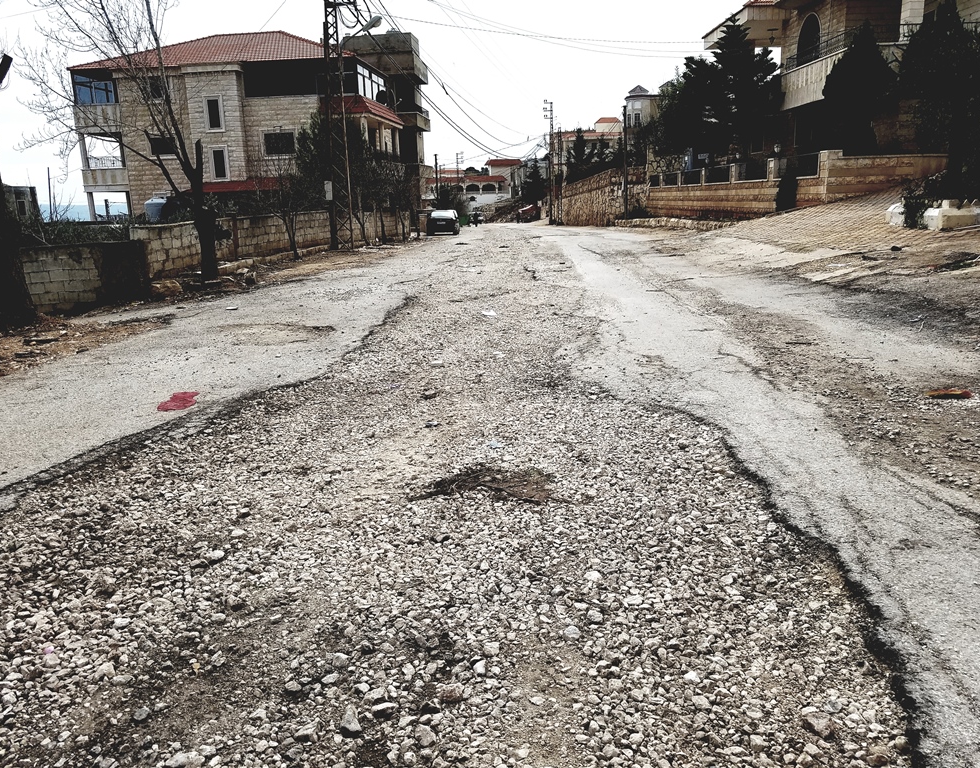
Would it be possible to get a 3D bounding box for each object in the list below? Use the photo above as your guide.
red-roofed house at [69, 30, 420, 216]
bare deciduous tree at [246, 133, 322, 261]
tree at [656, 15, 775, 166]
[{"bbox_3d":[-14.136,-14.972,48.595,17.800,12.000,13.500,0,13,4],"label":"red-roofed house"},{"bbox_3d":[-5.628,-4.972,20.631,2.100,3.285,2.000,-1,13,0],"label":"bare deciduous tree"},{"bbox_3d":[10.519,-12.962,35.207,5.500,7.055,5.200,-1,13,0],"label":"tree"}]

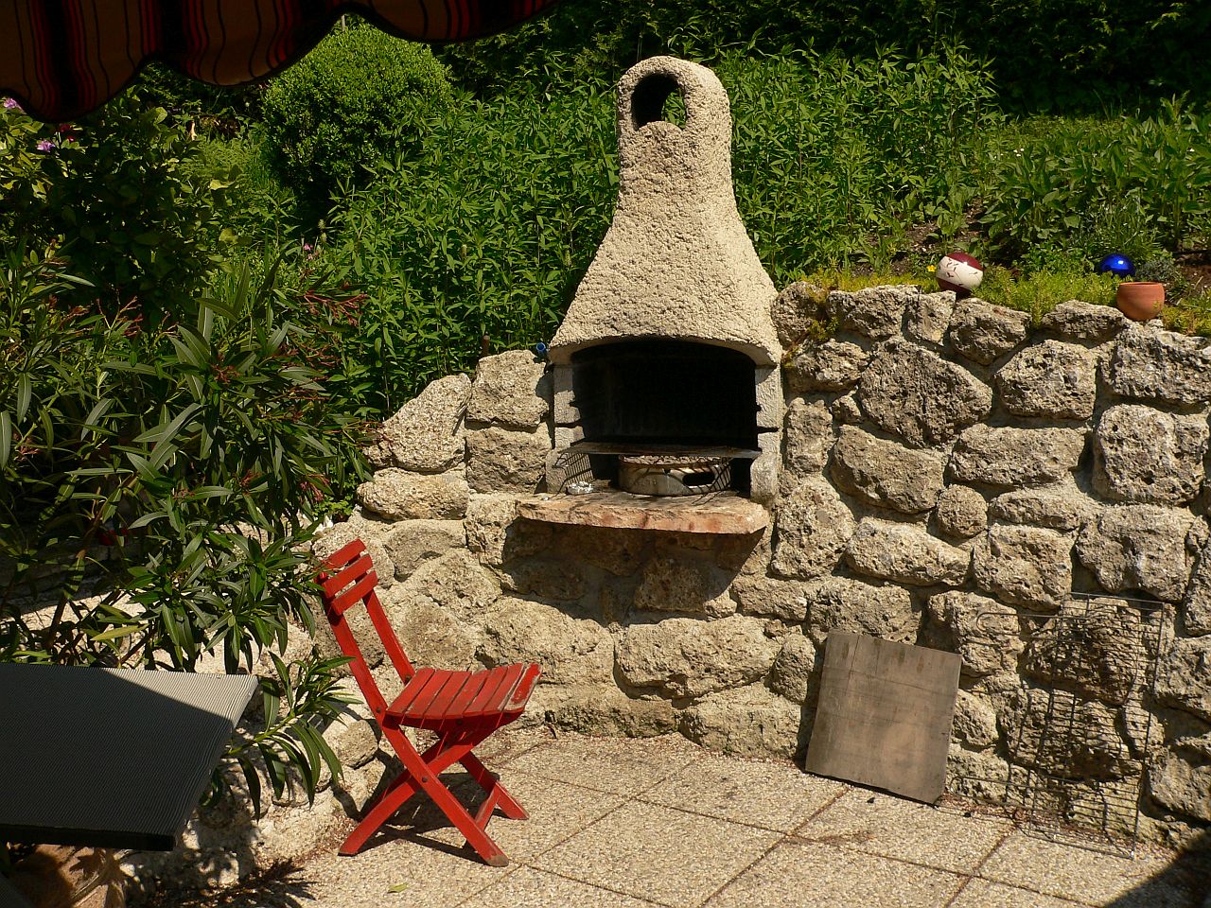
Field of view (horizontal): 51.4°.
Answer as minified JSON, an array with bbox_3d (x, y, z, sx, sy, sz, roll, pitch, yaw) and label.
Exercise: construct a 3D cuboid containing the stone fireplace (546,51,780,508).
[{"bbox_3d":[0.251,-0.622,4.392,0.800,1.490,0.500,1,8,23],"label":"stone fireplace"}]

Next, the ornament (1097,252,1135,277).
[{"bbox_3d":[1.512,-0.539,3.720,0.104,0.104,0.104,3,9,37],"label":"ornament"}]

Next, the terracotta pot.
[{"bbox_3d":[1.447,-0.411,3.400,0.130,0.107,0.130,3,9,37],"label":"terracotta pot"}]

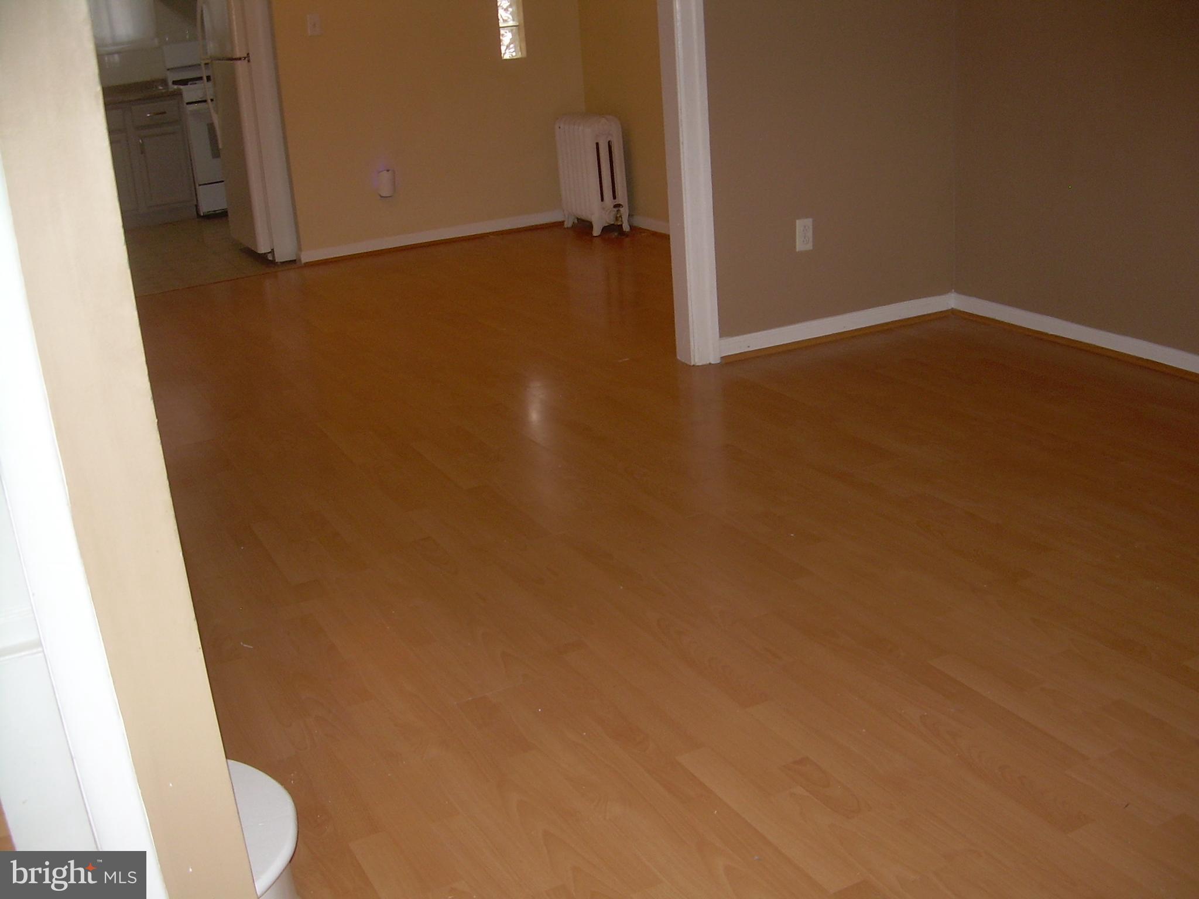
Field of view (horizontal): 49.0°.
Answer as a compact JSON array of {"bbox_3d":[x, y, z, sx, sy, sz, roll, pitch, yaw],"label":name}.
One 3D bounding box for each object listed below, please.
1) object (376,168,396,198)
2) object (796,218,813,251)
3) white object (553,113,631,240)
[{"bbox_3d":[-1.153,-1.440,7.123,0.083,0.138,0.060,-14,21,-25],"label":"object"},{"bbox_3d":[0.729,-0.761,4.673,0.071,0.115,0.010,-14,21,-25],"label":"object"},{"bbox_3d":[-0.047,-1.542,7.338,0.220,0.650,0.430,-14,21,-25],"label":"white object"}]

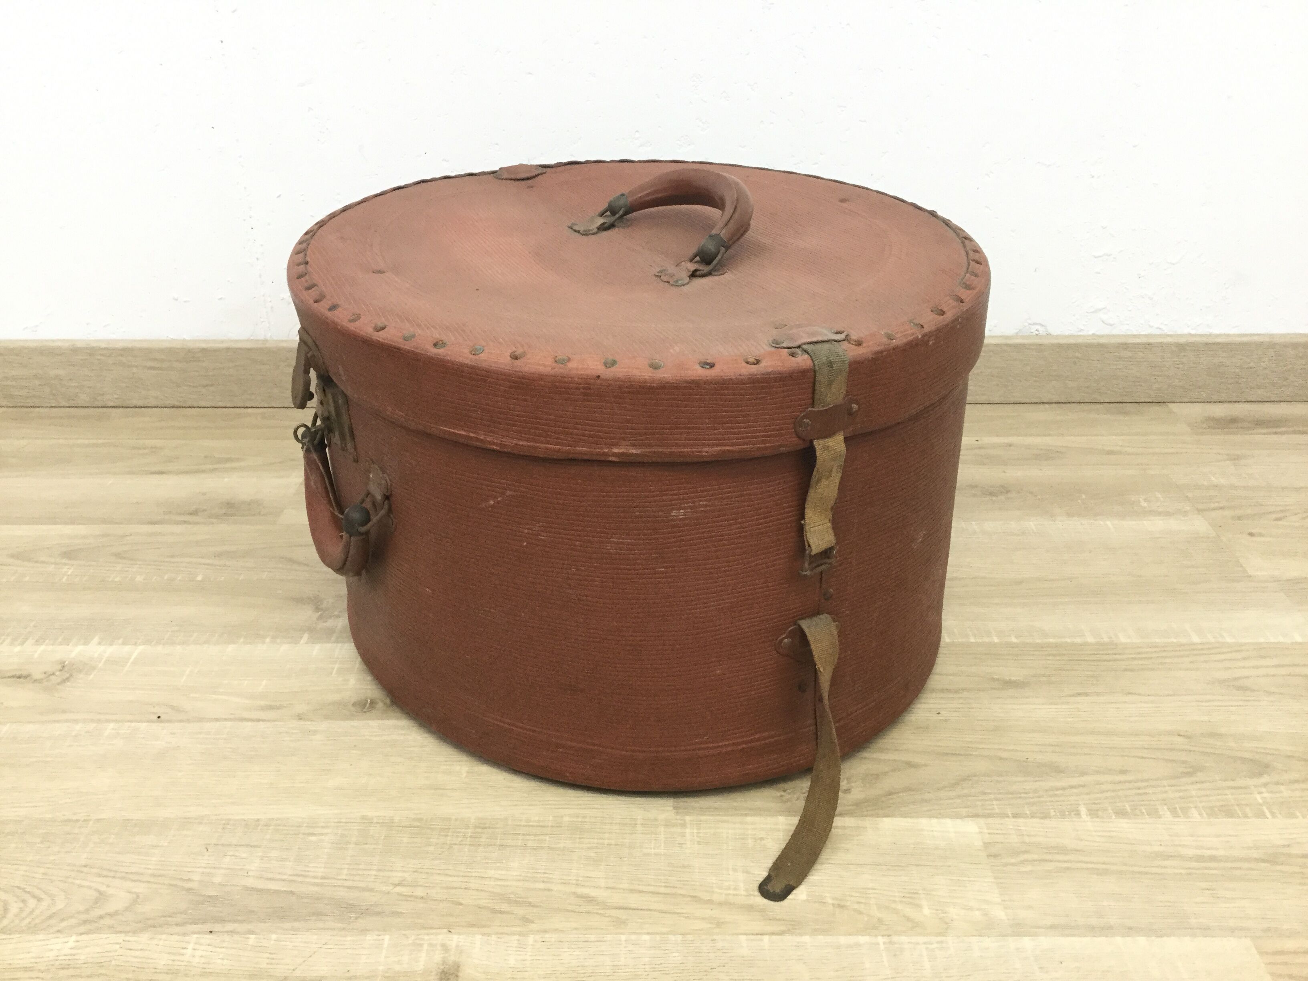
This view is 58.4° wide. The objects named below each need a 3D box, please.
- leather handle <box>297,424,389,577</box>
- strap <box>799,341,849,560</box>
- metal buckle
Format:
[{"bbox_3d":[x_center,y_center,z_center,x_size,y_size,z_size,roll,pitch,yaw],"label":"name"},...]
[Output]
[{"bbox_3d":[-0.217,0.009,0.811,0.037,0.092,0.153,-15,32,-25],"label":"leather handle"},{"bbox_3d":[0.098,-0.020,0.684,0.025,0.131,0.025,-14,31,-23],"label":"strap"},{"bbox_3d":[0.099,0.039,0.707,0.025,0.017,0.008,-14,31,-23],"label":"metal buckle"}]

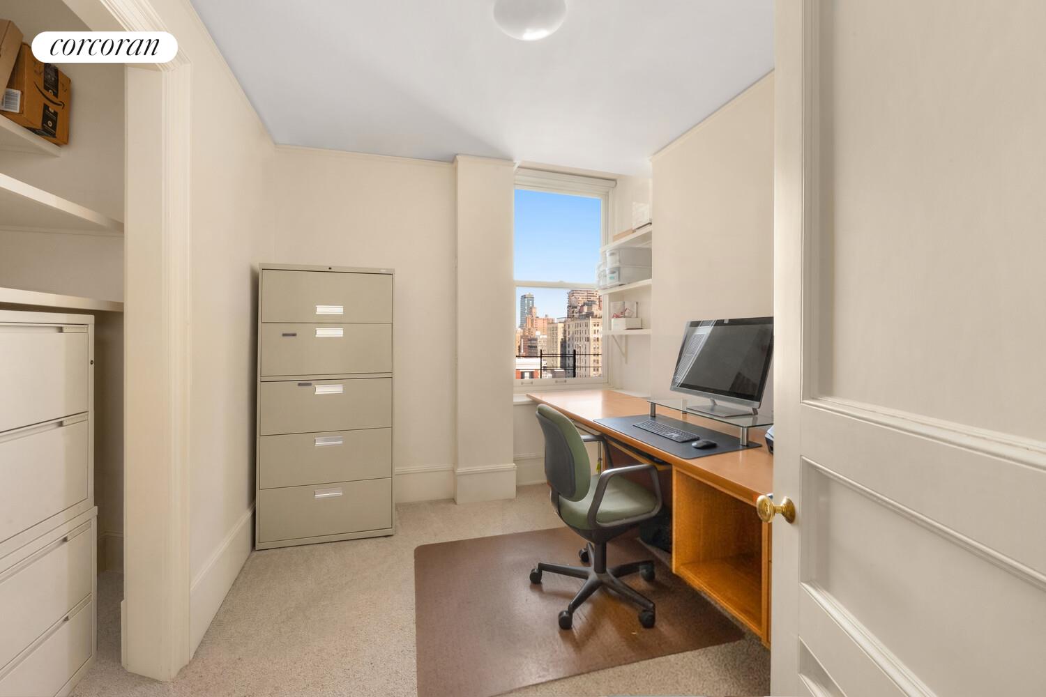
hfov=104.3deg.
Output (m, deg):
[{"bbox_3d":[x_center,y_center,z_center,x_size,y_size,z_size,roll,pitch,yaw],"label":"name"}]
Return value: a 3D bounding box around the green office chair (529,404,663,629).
[{"bbox_3d":[0.353,0.728,1.987,0.660,0.935,0.620,0,1,-17],"label":"green office chair"}]

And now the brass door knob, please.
[{"bbox_3d":[0.526,0.332,0.842,0.057,0.056,0.056,0,1,4],"label":"brass door knob"}]

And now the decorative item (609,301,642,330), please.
[{"bbox_3d":[0.888,-0.281,3.490,0.150,0.240,0.240,0,1,-17],"label":"decorative item"}]

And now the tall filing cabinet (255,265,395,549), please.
[{"bbox_3d":[-1.258,0.340,2.726,0.770,1.695,0.475,0,1,-16],"label":"tall filing cabinet"}]

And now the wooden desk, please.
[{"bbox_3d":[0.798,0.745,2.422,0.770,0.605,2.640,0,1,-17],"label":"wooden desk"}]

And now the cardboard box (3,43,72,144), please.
[{"bbox_3d":[-2.450,-1.210,1.945,0.285,0.345,0.280,0,1,-17],"label":"cardboard box"}]

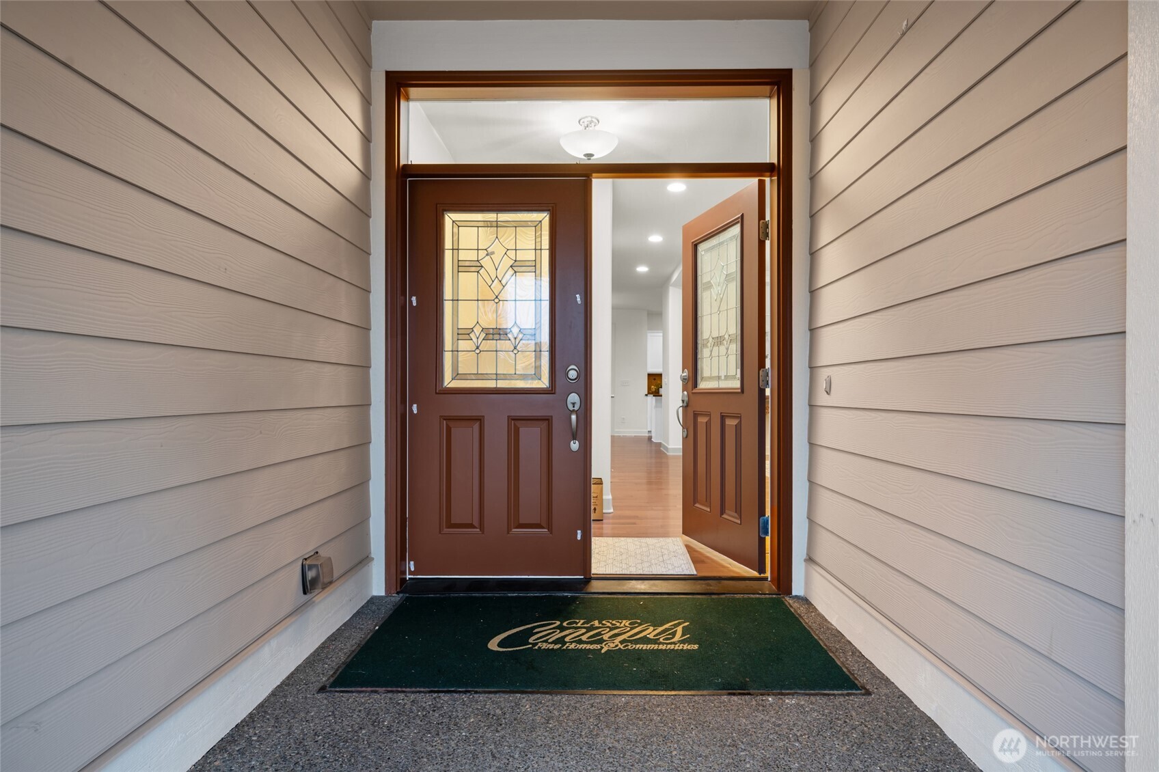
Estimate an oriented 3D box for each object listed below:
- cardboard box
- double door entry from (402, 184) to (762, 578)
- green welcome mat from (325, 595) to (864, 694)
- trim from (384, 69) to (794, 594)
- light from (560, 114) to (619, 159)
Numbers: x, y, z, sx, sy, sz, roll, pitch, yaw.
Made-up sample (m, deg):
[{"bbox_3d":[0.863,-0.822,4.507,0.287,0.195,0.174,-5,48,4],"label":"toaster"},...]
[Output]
[{"bbox_3d":[0.025,0.848,4.580,0.300,0.265,0.280,0,0,1],"label":"cardboard box"},{"bbox_3d":[0.047,-0.036,3.510,1.820,2.010,0.930,0,0,1],"label":"double door entry"},{"bbox_3d":[0.059,0.988,2.445,1.810,0.012,0.925,0,0,1],"label":"green welcome mat"},{"bbox_3d":[0.045,-0.260,2.995,1.955,2.515,0.140,0,0,1],"label":"trim"},{"bbox_3d":[0.063,-1.630,4.060,0.395,0.250,0.395,0,0,1],"label":"light"}]

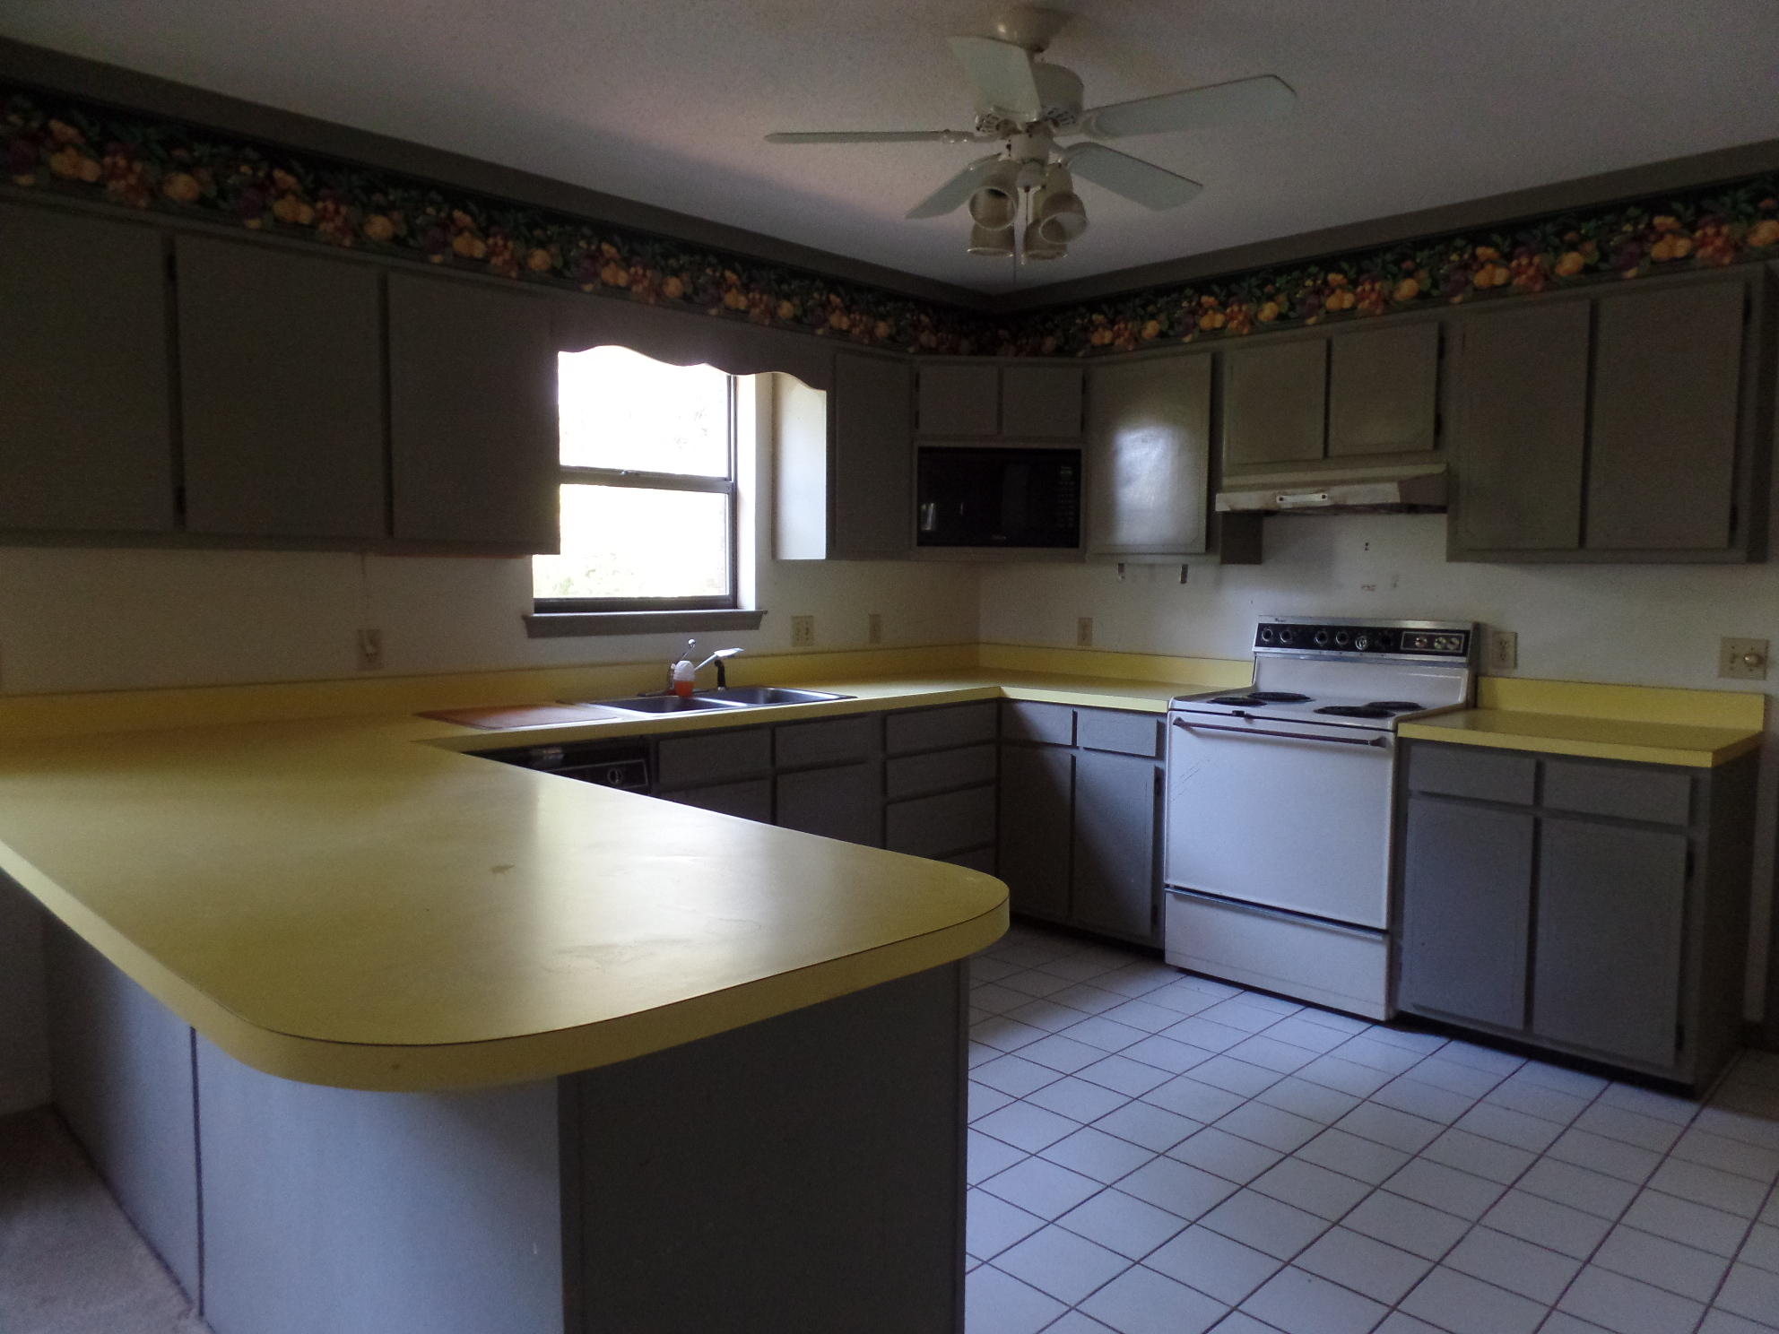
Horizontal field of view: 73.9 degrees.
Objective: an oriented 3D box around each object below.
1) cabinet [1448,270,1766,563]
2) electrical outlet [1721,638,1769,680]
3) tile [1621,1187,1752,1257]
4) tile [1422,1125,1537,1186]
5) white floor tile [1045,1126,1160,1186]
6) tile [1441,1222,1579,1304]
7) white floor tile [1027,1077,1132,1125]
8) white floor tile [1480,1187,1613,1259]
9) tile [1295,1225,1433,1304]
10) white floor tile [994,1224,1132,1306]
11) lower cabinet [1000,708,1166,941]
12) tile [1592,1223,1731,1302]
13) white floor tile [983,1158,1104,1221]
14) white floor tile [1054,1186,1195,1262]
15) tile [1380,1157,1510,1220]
[{"bbox_3d":[2.094,-0.688,3.450,0.756,0.760,0.319,4,6,45],"label":"cabinet"},{"bbox_3d":[2.432,-0.021,3.367,0.116,0.115,0.020,4,6,45],"label":"electrical outlet"},{"bbox_3d":[1.654,1.157,2.447,0.196,0.010,0.196,-4,6,-45],"label":"tile"},{"bbox_3d":[1.363,1.136,2.741,0.196,0.010,0.196,-4,6,-45],"label":"tile"},{"bbox_3d":[0.484,1.136,2.744,0.196,0.010,0.196,-4,6,-45],"label":"white floor tile"},{"bbox_3d":[1.220,1.173,2.315,0.203,0.010,0.203,-4,6,-45],"label":"tile"},{"bbox_3d":[0.475,1.094,2.986,0.200,0.010,0.200,4,6,45],"label":"white floor tile"},{"bbox_3d":[1.342,1.139,2.411,0.200,0.010,0.200,4,6,45],"label":"white floor tile"},{"bbox_3d":[0.922,1.167,2.304,0.196,0.010,0.196,-4,6,-45],"label":"tile"},{"bbox_3d":[0.332,1.144,2.266,0.200,0.010,0.200,4,6,45],"label":"white floor tile"},{"bbox_3d":[0.903,0.533,4.492,0.620,0.825,0.767,-4,6,-45],"label":"lower cabinet"},{"bbox_3d":[1.507,1.167,2.302,0.196,0.010,0.196,-4,6,-45],"label":"tile"},{"bbox_3d":[0.331,1.124,2.554,0.200,0.010,0.200,4,6,45],"label":"white floor tile"},{"bbox_3d":[0.476,1.135,2.410,0.200,0.010,0.200,4,6,45],"label":"white floor tile"},{"bbox_3d":[1.216,1.147,2.595,0.196,0.010,0.196,-4,6,-45],"label":"tile"}]

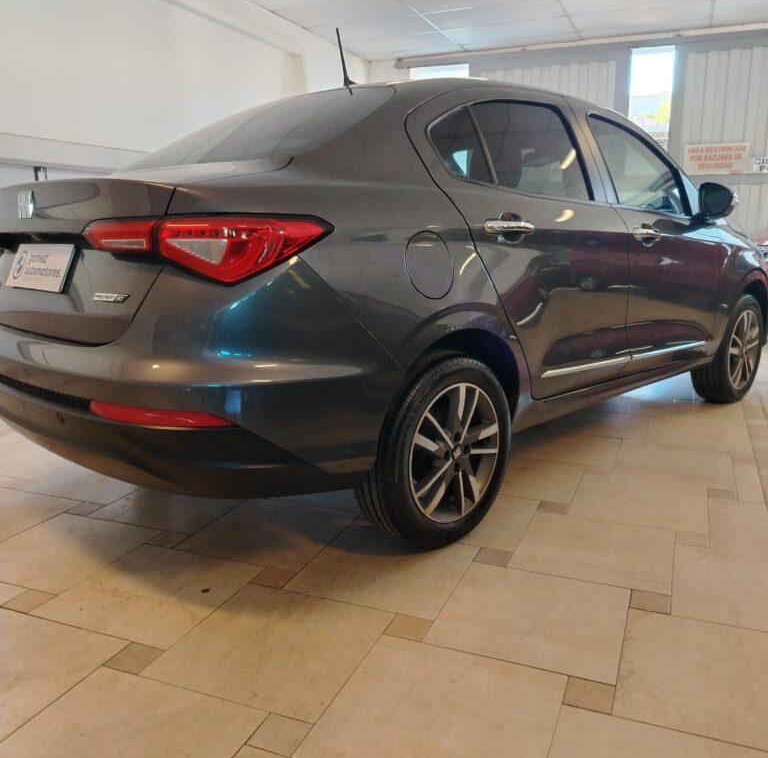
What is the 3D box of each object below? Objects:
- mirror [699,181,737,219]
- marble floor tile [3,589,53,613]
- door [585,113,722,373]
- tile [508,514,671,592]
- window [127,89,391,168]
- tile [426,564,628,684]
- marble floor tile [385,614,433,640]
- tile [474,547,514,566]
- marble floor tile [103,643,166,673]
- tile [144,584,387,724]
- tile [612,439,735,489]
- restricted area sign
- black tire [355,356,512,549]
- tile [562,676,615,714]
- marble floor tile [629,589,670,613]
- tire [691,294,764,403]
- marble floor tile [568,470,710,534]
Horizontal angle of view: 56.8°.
[{"bbox_3d":[1.540,-0.822,3.268,0.115,0.165,0.178,-12,17,-43],"label":"mirror"},{"bbox_3d":[-0.957,0.606,1.923,0.097,0.010,0.097,4,13,22],"label":"marble floor tile"},{"bbox_3d":[1.194,-0.592,3.142,0.220,1.070,1.120,11,17,44],"label":"door"},{"bbox_3d":[0.657,0.533,2.210,0.453,0.012,0.453,4,13,22],"label":"tile"},{"bbox_3d":[-0.513,-0.826,2.435,1.180,0.115,0.700,11,40,44],"label":"window"},{"bbox_3d":[0.387,0.615,1.839,0.453,0.012,0.453,4,13,22],"label":"tile"},{"bbox_3d":[0.062,0.631,1.786,0.101,0.012,0.101,4,13,22],"label":"marble floor tile"},{"bbox_3d":[0.333,0.550,2.166,0.099,0.012,0.099,4,13,22],"label":"tile"},{"bbox_3d":[-0.590,0.666,1.687,0.099,0.012,0.099,4,13,22],"label":"marble floor tile"},{"bbox_3d":[-0.260,0.640,1.714,0.447,0.010,0.447,4,13,22],"label":"tile"},{"bbox_3d":[1.200,0.368,2.965,0.454,0.012,0.454,4,13,22],"label":"tile"},{"bbox_3d":[3.314,-2.190,7.089,0.568,0.295,0.010,4,13,22],"label":"restricted area sign"},{"bbox_3d":[0.163,0.212,2.248,0.195,0.620,0.620,11,17,44],"label":"black tire"},{"bbox_3d":[0.438,0.674,1.505,0.097,0.010,0.097,4,13,22],"label":"tile"},{"bbox_3d":[0.704,0.592,1.872,0.097,0.010,0.097,4,13,22],"label":"marble floor tile"},{"bbox_3d":[1.922,-0.171,3.966,0.605,0.605,0.200,-12,17,-43],"label":"tire"},{"bbox_3d":[0.930,0.451,2.592,0.454,0.012,0.454,4,13,22],"label":"marble floor tile"}]

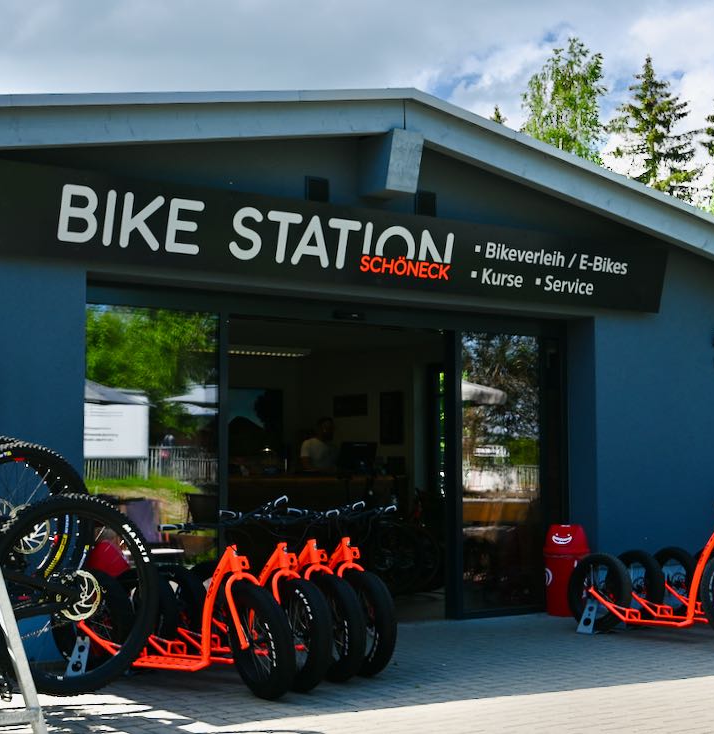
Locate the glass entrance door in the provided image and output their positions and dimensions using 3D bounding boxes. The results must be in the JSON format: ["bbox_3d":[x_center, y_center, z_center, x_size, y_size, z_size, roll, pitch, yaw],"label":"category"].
[{"bbox_3d":[1.218,0.906,9.332,0.980,2.340,0.070,3,-6,-31],"label":"glass entrance door"}]

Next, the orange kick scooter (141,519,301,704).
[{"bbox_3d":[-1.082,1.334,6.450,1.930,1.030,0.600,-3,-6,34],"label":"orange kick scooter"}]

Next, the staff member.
[{"bbox_3d":[-0.395,1.374,11.225,0.470,1.740,0.350,5,-7,-44],"label":"staff member"}]

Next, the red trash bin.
[{"bbox_3d":[1.785,1.709,9.341,0.350,0.760,0.350,-3,-5,29],"label":"red trash bin"}]

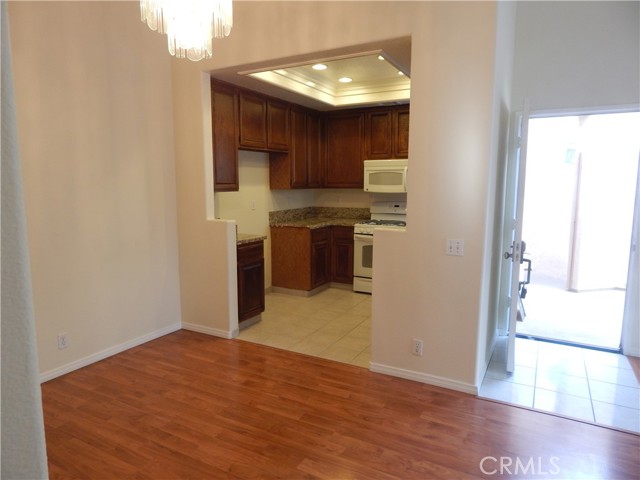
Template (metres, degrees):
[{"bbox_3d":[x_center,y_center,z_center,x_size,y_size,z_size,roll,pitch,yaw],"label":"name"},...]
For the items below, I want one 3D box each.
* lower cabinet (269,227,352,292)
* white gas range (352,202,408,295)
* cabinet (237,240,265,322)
[{"bbox_3d":[0.052,0.192,5.643,0.973,0.818,1.118,4,9,29],"label":"lower cabinet"},{"bbox_3d":[0.928,0.101,5.401,0.762,1.177,0.656,4,9,29],"label":"white gas range"},{"bbox_3d":[-0.949,0.388,4.188,0.642,0.804,0.458,4,9,29],"label":"cabinet"}]

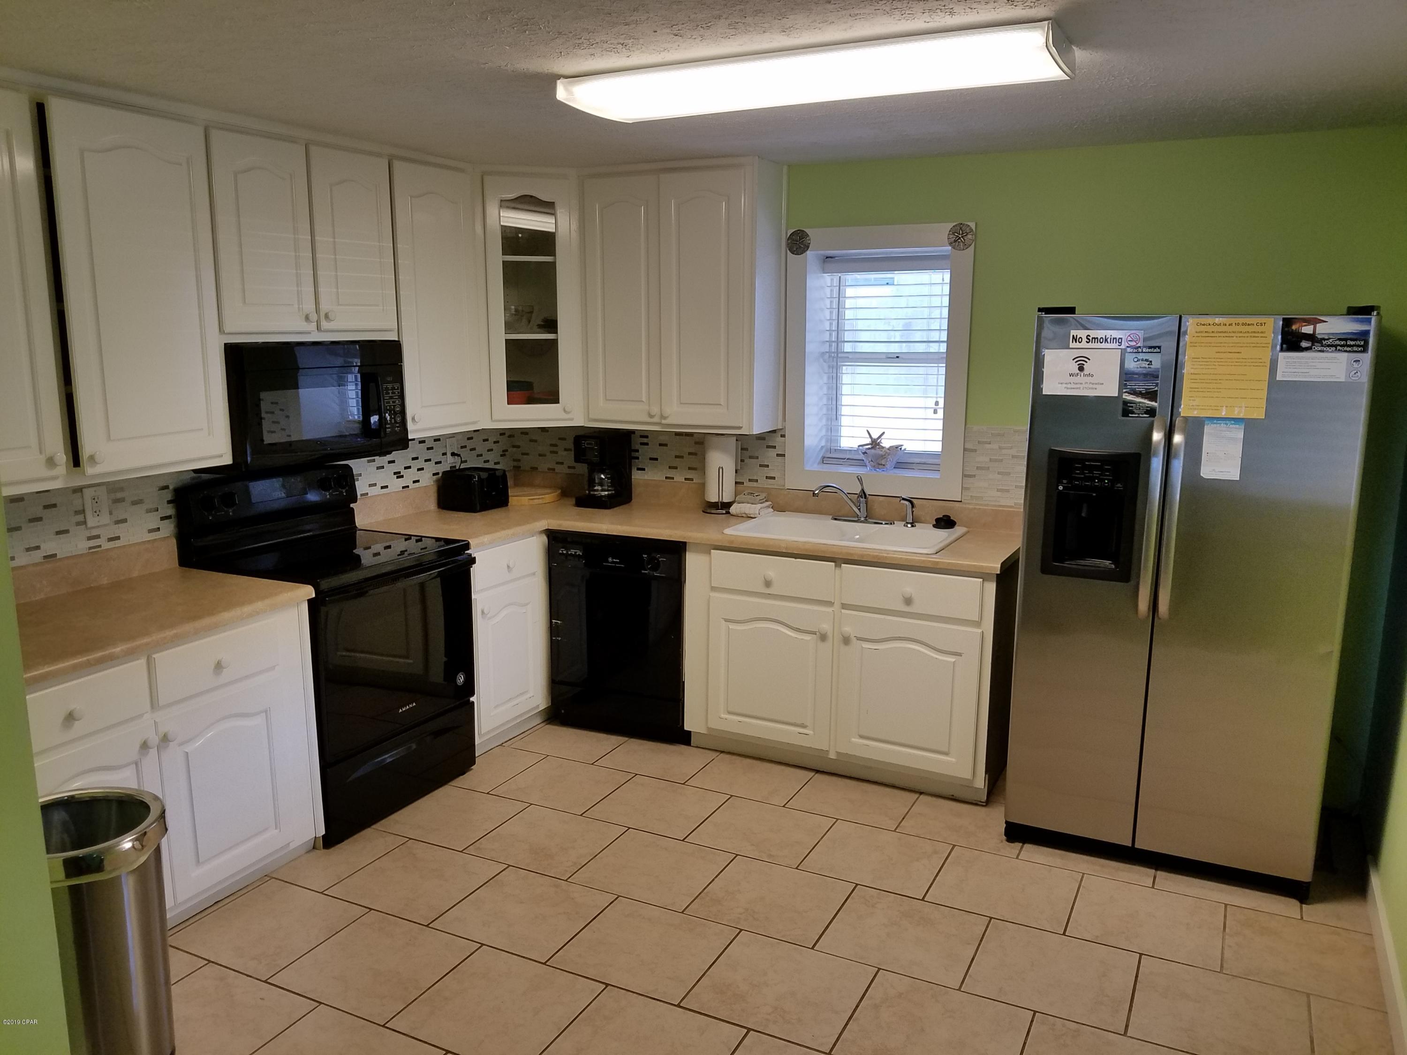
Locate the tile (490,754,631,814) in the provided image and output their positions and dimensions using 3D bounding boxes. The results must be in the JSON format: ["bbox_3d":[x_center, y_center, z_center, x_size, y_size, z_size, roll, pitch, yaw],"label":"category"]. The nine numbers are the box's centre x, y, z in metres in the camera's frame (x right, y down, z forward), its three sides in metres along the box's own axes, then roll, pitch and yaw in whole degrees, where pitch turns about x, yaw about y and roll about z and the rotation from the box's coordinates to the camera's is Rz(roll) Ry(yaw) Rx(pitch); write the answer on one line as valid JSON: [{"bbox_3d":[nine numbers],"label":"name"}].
[{"bbox_3d":[-0.530,0.981,4.014,0.405,0.010,0.391,6,12,26],"label":"tile"}]

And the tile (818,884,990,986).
[{"bbox_3d":[0.577,1.171,3.040,0.405,0.010,0.391,6,12,26],"label":"tile"}]

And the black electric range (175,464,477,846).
[{"bbox_3d":[-1.301,0.404,3.833,0.645,1.180,0.770,5,12,26],"label":"black electric range"}]

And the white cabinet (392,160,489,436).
[{"bbox_3d":[-1.154,-0.884,4.155,0.310,1.010,0.460,5,12,26],"label":"white cabinet"}]

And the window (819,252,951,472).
[{"bbox_3d":[0.769,-0.688,4.430,0.580,0.890,0.090,5,12,26],"label":"window"}]

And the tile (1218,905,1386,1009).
[{"bbox_3d":[1.684,1.208,2.982,0.385,0.010,0.402,5,12,26],"label":"tile"}]

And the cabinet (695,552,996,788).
[{"bbox_3d":[0.590,0.472,4.205,1.200,0.835,0.575,5,12,26],"label":"cabinet"}]

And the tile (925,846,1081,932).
[{"bbox_3d":[0.933,1.118,3.278,0.405,0.012,0.395,5,12,26],"label":"tile"}]

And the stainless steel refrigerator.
[{"bbox_3d":[1.626,0.179,3.614,0.908,1.775,0.850,5,12,26],"label":"stainless steel refrigerator"}]

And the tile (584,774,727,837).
[{"bbox_3d":[-0.163,1.013,3.821,0.405,0.012,0.395,5,12,26],"label":"tile"}]

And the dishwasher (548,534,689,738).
[{"bbox_3d":[-0.229,0.415,4.614,0.625,0.868,0.565,5,12,26],"label":"dishwasher"}]

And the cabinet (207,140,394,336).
[{"bbox_3d":[-1.438,-0.963,3.567,0.310,0.630,0.760,5,12,26],"label":"cabinet"}]

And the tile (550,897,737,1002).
[{"bbox_3d":[-0.161,1.182,2.968,0.405,0.010,0.391,6,12,26],"label":"tile"}]

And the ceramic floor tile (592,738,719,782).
[{"bbox_3d":[-0.176,0.948,4.322,0.406,0.010,0.385,5,12,26],"label":"ceramic floor tile"}]

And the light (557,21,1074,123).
[{"bbox_3d":[0.232,-1.092,2.594,1.230,0.077,0.260,5,12,26],"label":"light"}]

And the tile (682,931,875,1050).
[{"bbox_3d":[0.206,1.218,2.789,0.405,0.010,0.391,6,12,26],"label":"tile"}]

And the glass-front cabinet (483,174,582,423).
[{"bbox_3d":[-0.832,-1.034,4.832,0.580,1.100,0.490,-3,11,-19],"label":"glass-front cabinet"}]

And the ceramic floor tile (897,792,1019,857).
[{"bbox_3d":[0.927,1.036,3.714,0.405,0.012,0.395,5,12,26],"label":"ceramic floor tile"}]

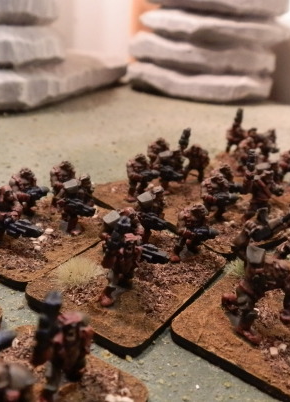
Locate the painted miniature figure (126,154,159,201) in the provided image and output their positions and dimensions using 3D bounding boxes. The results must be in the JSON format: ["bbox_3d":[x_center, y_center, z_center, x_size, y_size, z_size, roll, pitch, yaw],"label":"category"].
[{"bbox_3d":[-0.001,-0.009,0.157,0.011,0.017,0.011,-13,28,-38],"label":"painted miniature figure"}]

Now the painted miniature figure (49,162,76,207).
[{"bbox_3d":[-0.027,-0.006,0.143,0.011,0.016,0.011,-14,29,-41],"label":"painted miniature figure"}]

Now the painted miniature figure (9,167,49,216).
[{"bbox_3d":[-0.032,-0.003,0.122,0.009,0.015,0.009,-20,34,-37],"label":"painted miniature figure"}]

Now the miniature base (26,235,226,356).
[{"bbox_3d":[-0.002,0.019,0.111,0.032,0.003,0.050,18,25,28],"label":"miniature base"}]

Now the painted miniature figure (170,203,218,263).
[{"bbox_3d":[0.012,0.007,0.106,0.010,0.015,0.009,-18,33,-35],"label":"painted miniature figure"}]

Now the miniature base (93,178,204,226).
[{"bbox_3d":[0.005,-0.003,0.167,0.050,0.003,0.032,-15,30,-42],"label":"miniature base"}]

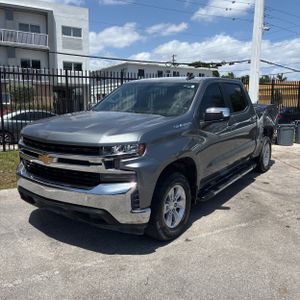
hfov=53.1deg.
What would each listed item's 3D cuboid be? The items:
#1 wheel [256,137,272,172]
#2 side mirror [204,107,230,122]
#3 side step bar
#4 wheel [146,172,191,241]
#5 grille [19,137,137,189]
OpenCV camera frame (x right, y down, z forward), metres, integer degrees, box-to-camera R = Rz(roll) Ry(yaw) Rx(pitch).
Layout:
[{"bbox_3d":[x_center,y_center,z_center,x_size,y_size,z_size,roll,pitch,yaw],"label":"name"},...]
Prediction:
[{"bbox_3d":[2.378,0.082,6.418,0.260,0.780,0.780,7,12,35],"label":"wheel"},{"bbox_3d":[0.883,-0.448,3.870,0.300,0.200,0.180,7,12,35],"label":"side mirror"},{"bbox_3d":[1.296,0.458,4.804,0.190,0.110,2.200,7,12,35],"label":"side step bar"},{"bbox_3d":[0.195,0.611,3.421,0.260,0.780,0.780,7,12,35],"label":"wheel"},{"bbox_3d":[-0.989,0.112,3.152,1.820,0.460,0.270,7,12,35],"label":"grille"}]

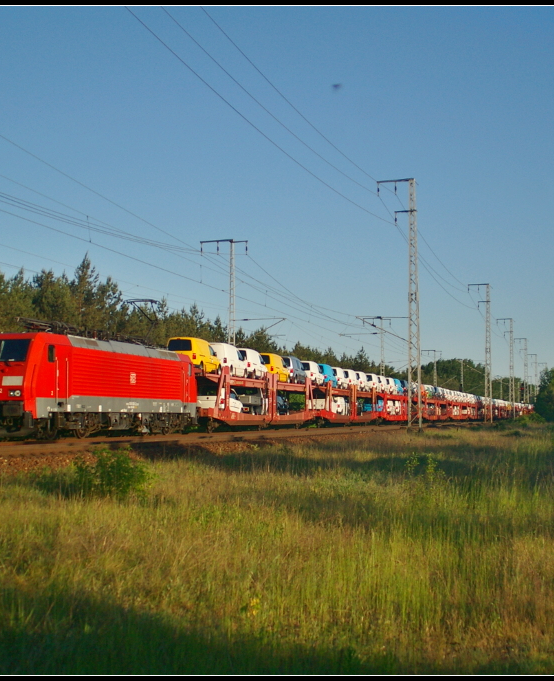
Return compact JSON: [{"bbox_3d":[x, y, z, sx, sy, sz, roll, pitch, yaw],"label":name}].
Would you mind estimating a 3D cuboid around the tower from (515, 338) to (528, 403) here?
[{"bbox_3d":[53.330,8.550,259.710,3.000,17.650,0.850,-1,-4,14],"label":"tower"}]

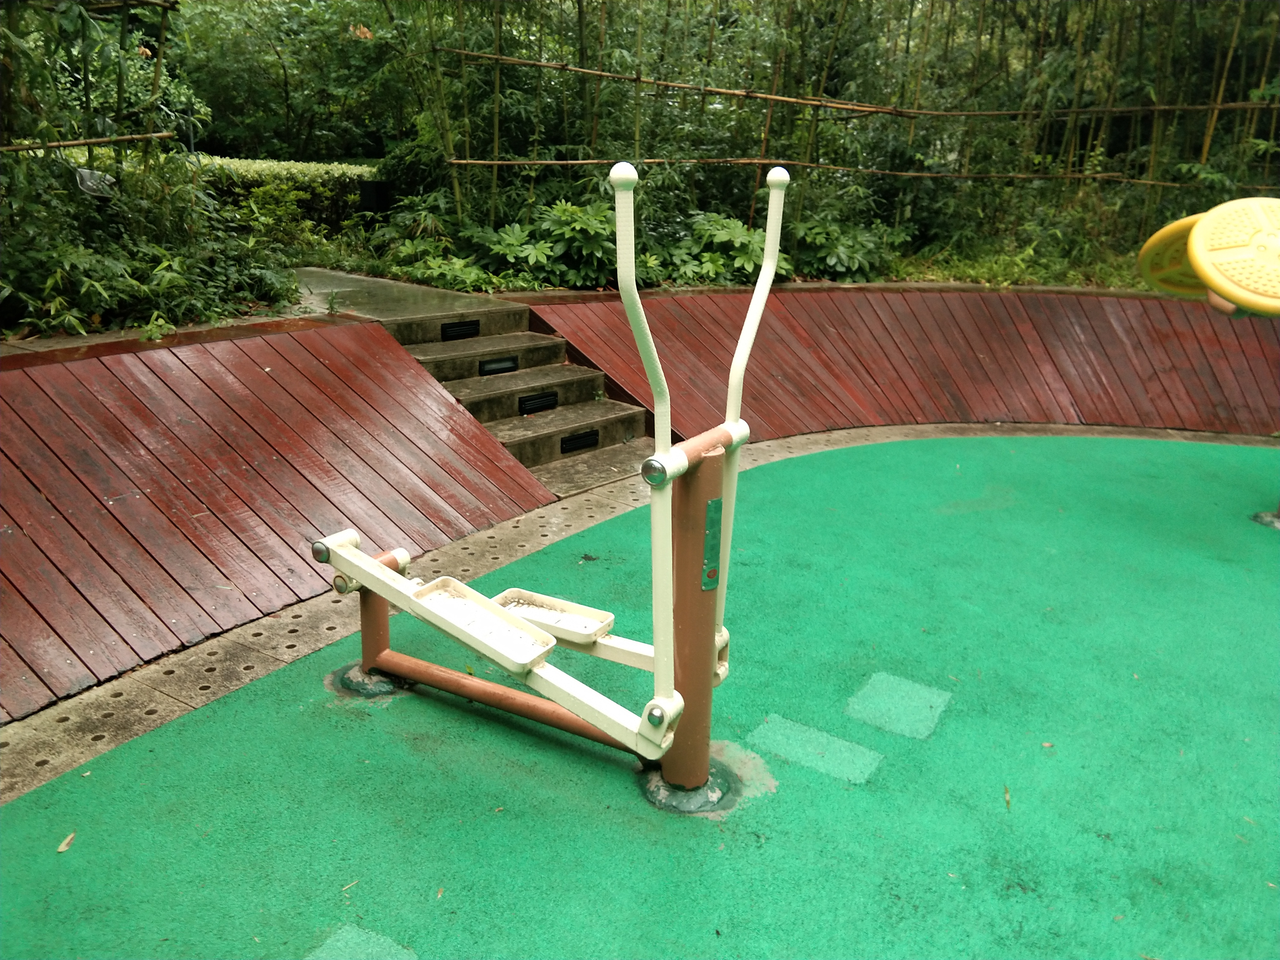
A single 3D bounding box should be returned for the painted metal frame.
[{"bbox_3d":[-0.277,-0.095,2.852,1.185,1.367,0.598,13,20,31],"label":"painted metal frame"}]

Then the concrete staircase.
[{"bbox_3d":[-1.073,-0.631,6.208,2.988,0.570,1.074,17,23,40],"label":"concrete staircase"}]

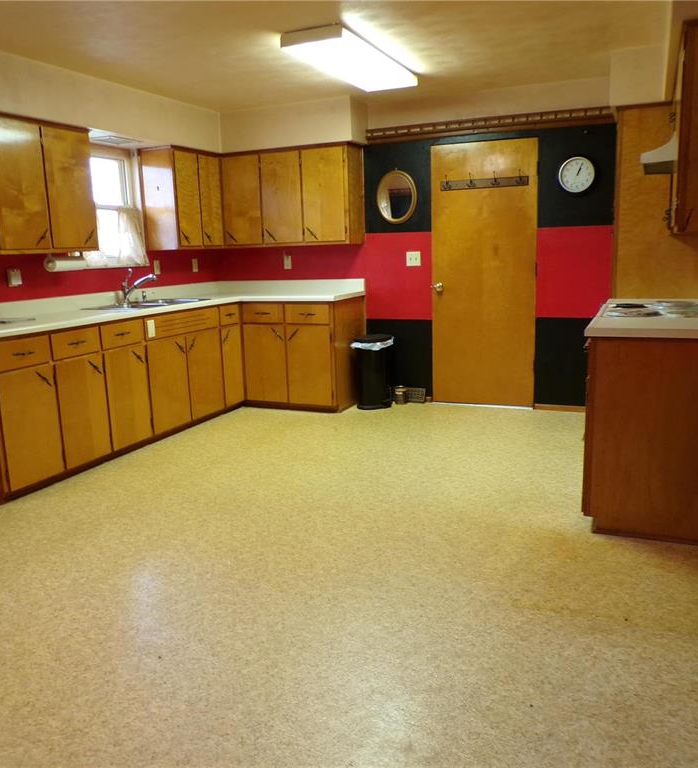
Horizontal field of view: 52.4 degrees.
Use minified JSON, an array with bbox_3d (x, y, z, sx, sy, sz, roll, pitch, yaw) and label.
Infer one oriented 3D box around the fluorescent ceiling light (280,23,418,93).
[{"bbox_3d":[0.050,-1.927,4.257,0.354,0.067,1.242,3,12,23],"label":"fluorescent ceiling light"}]

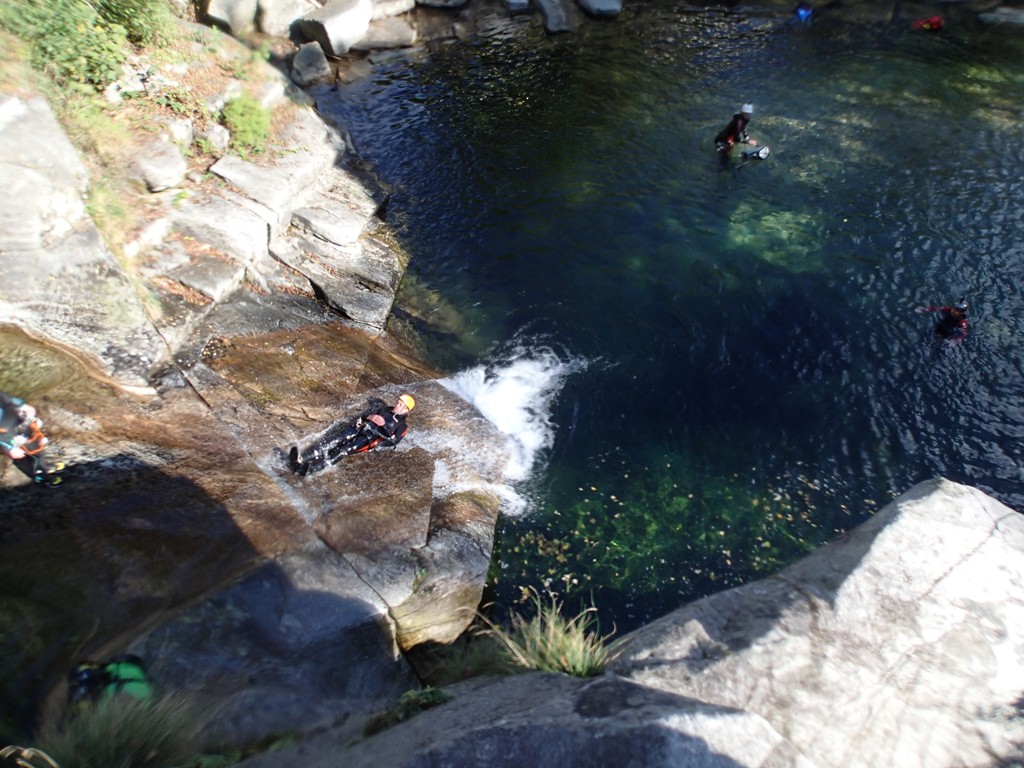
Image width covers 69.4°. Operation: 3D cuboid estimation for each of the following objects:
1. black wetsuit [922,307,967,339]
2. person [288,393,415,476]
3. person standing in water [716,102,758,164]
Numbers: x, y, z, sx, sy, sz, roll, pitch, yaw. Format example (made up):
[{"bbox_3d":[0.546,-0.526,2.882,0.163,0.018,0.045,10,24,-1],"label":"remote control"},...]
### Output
[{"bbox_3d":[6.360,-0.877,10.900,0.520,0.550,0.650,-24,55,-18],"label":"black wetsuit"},{"bbox_3d":[-1.958,0.637,8.800,1.500,0.400,0.620,-30,56,-35],"label":"person"},{"bbox_3d":[3.899,-4.300,12.900,0.700,1.250,0.550,12,52,9],"label":"person standing in water"}]

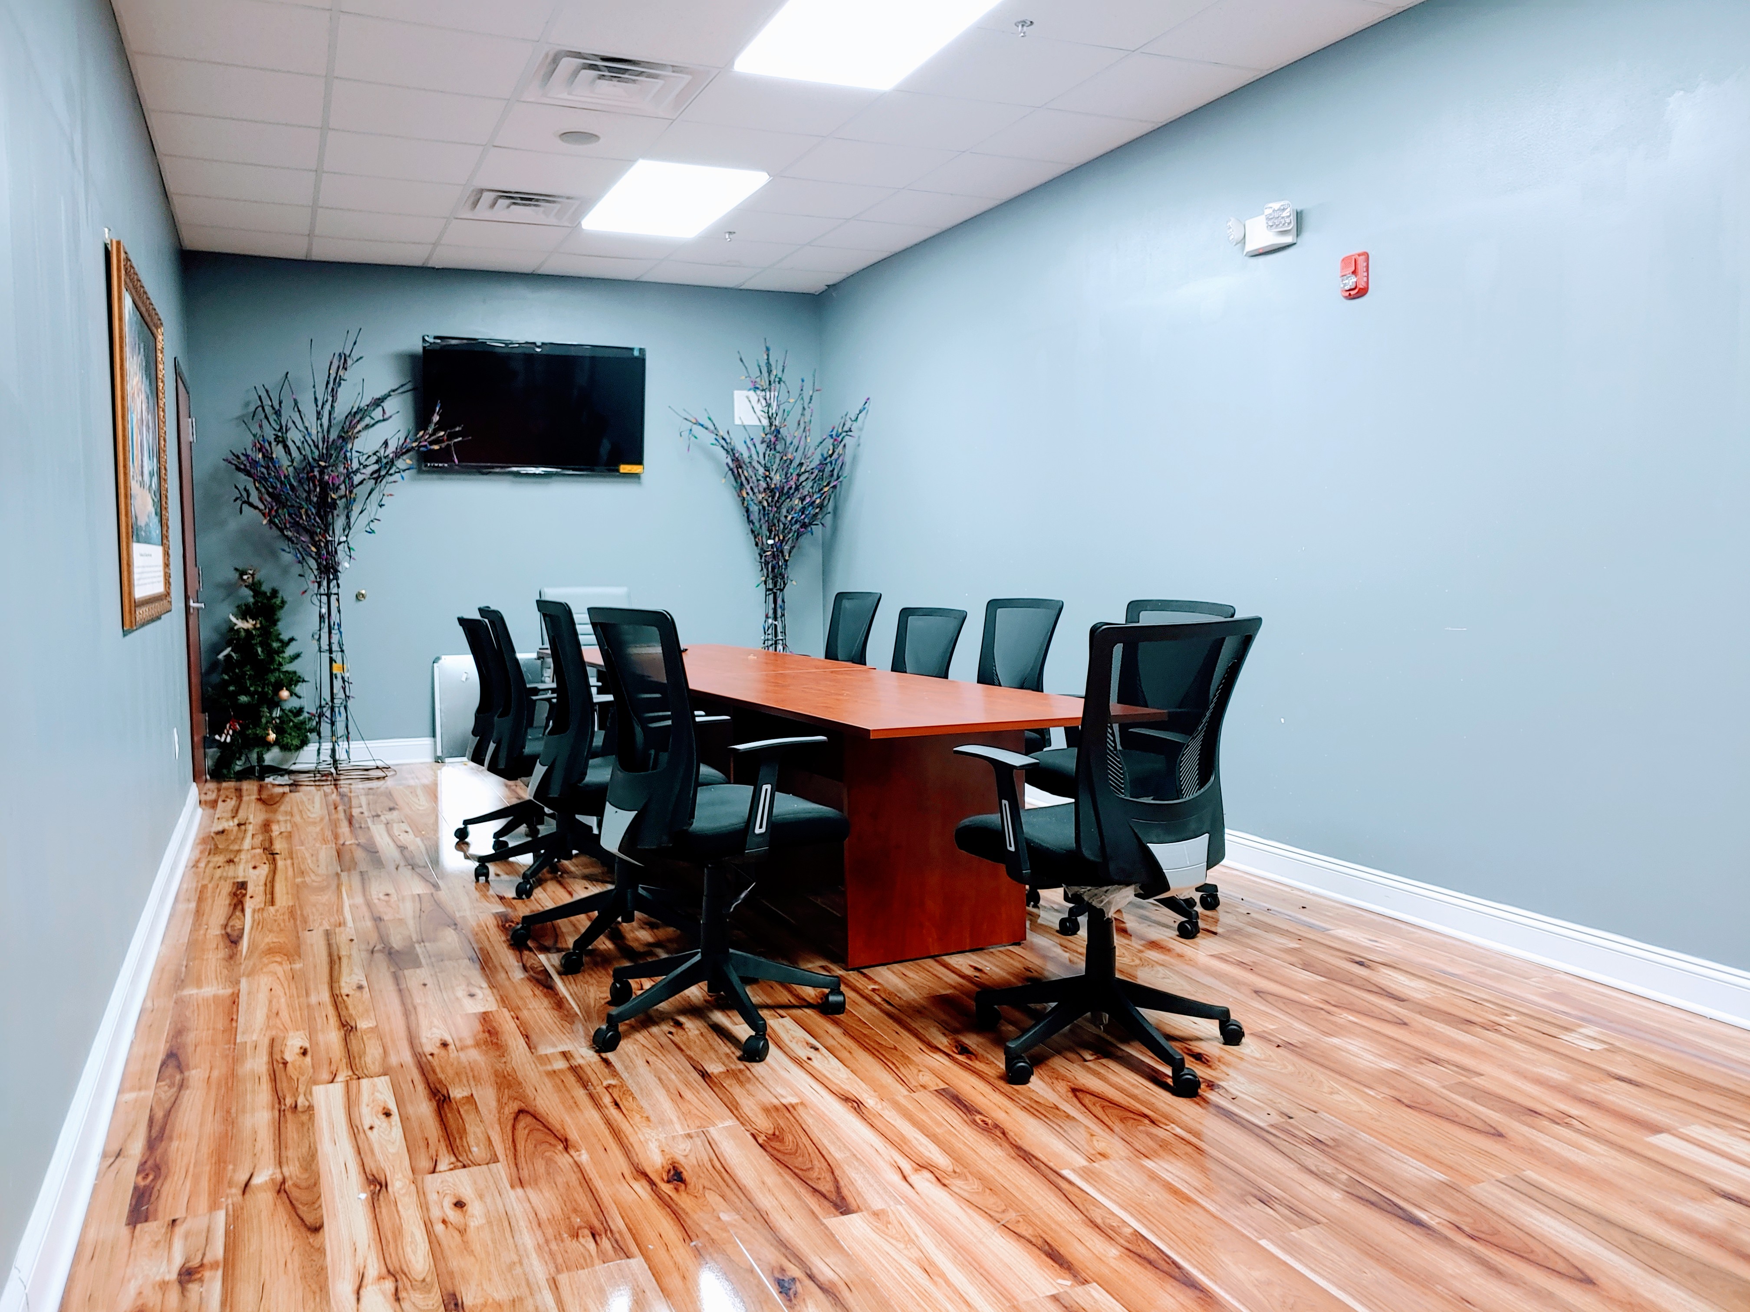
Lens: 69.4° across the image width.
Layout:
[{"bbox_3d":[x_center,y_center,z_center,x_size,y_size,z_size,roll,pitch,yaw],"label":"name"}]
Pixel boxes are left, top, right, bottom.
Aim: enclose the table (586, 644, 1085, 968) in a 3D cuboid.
[{"bbox_3d":[-0.332,0.437,4.904,0.940,0.745,3.050,-4,6,-30],"label":"table"}]

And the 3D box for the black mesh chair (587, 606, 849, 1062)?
[{"bbox_3d":[-0.419,0.408,3.260,0.640,1.078,0.650,-4,6,-32],"label":"black mesh chair"}]

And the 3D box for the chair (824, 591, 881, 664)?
[{"bbox_3d":[-0.286,0.207,5.999,0.620,1.000,0.620,-4,6,-29],"label":"chair"}]

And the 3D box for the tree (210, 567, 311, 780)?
[{"bbox_3d":[-3.275,0.107,6.781,0.500,1.160,0.480,-3,6,-25],"label":"tree"}]

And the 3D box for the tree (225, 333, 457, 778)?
[{"bbox_3d":[-2.792,-0.516,6.799,1.170,2.380,0.900,-3,6,-25],"label":"tree"}]

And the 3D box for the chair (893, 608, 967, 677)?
[{"bbox_3d":[0.043,0.285,5.295,0.620,0.962,0.620,-4,6,-32],"label":"chair"}]

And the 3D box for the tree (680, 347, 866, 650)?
[{"bbox_3d":[-0.617,-0.645,7.566,1.100,2.420,0.950,-3,6,-25],"label":"tree"}]

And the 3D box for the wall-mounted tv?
[{"bbox_3d":[-2.003,-1.472,7.518,1.280,0.765,0.075,-3,8,-25],"label":"wall-mounted tv"}]

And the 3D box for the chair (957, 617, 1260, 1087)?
[{"bbox_3d":[0.549,0.431,3.010,0.650,1.055,0.640,-4,6,-35],"label":"chair"}]

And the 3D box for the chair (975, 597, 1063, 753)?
[{"bbox_3d":[0.418,0.291,5.024,0.640,1.005,0.650,-3,5,-28],"label":"chair"}]

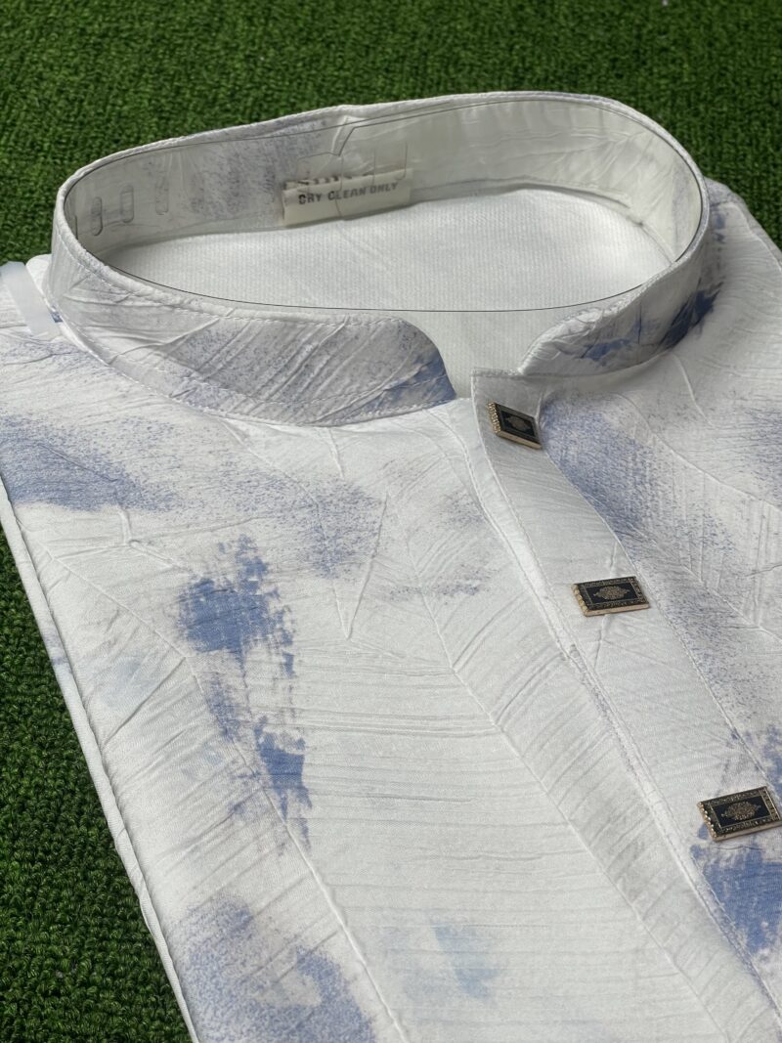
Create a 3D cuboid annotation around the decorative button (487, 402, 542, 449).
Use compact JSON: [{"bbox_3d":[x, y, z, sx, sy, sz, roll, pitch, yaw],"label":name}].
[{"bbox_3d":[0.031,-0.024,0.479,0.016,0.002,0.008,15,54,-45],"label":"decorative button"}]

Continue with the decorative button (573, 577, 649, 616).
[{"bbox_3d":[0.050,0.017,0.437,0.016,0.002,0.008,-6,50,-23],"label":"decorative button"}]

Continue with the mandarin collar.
[{"bbox_3d":[-0.001,-0.068,0.491,0.165,0.041,0.080,-12,50,-18],"label":"mandarin collar"}]

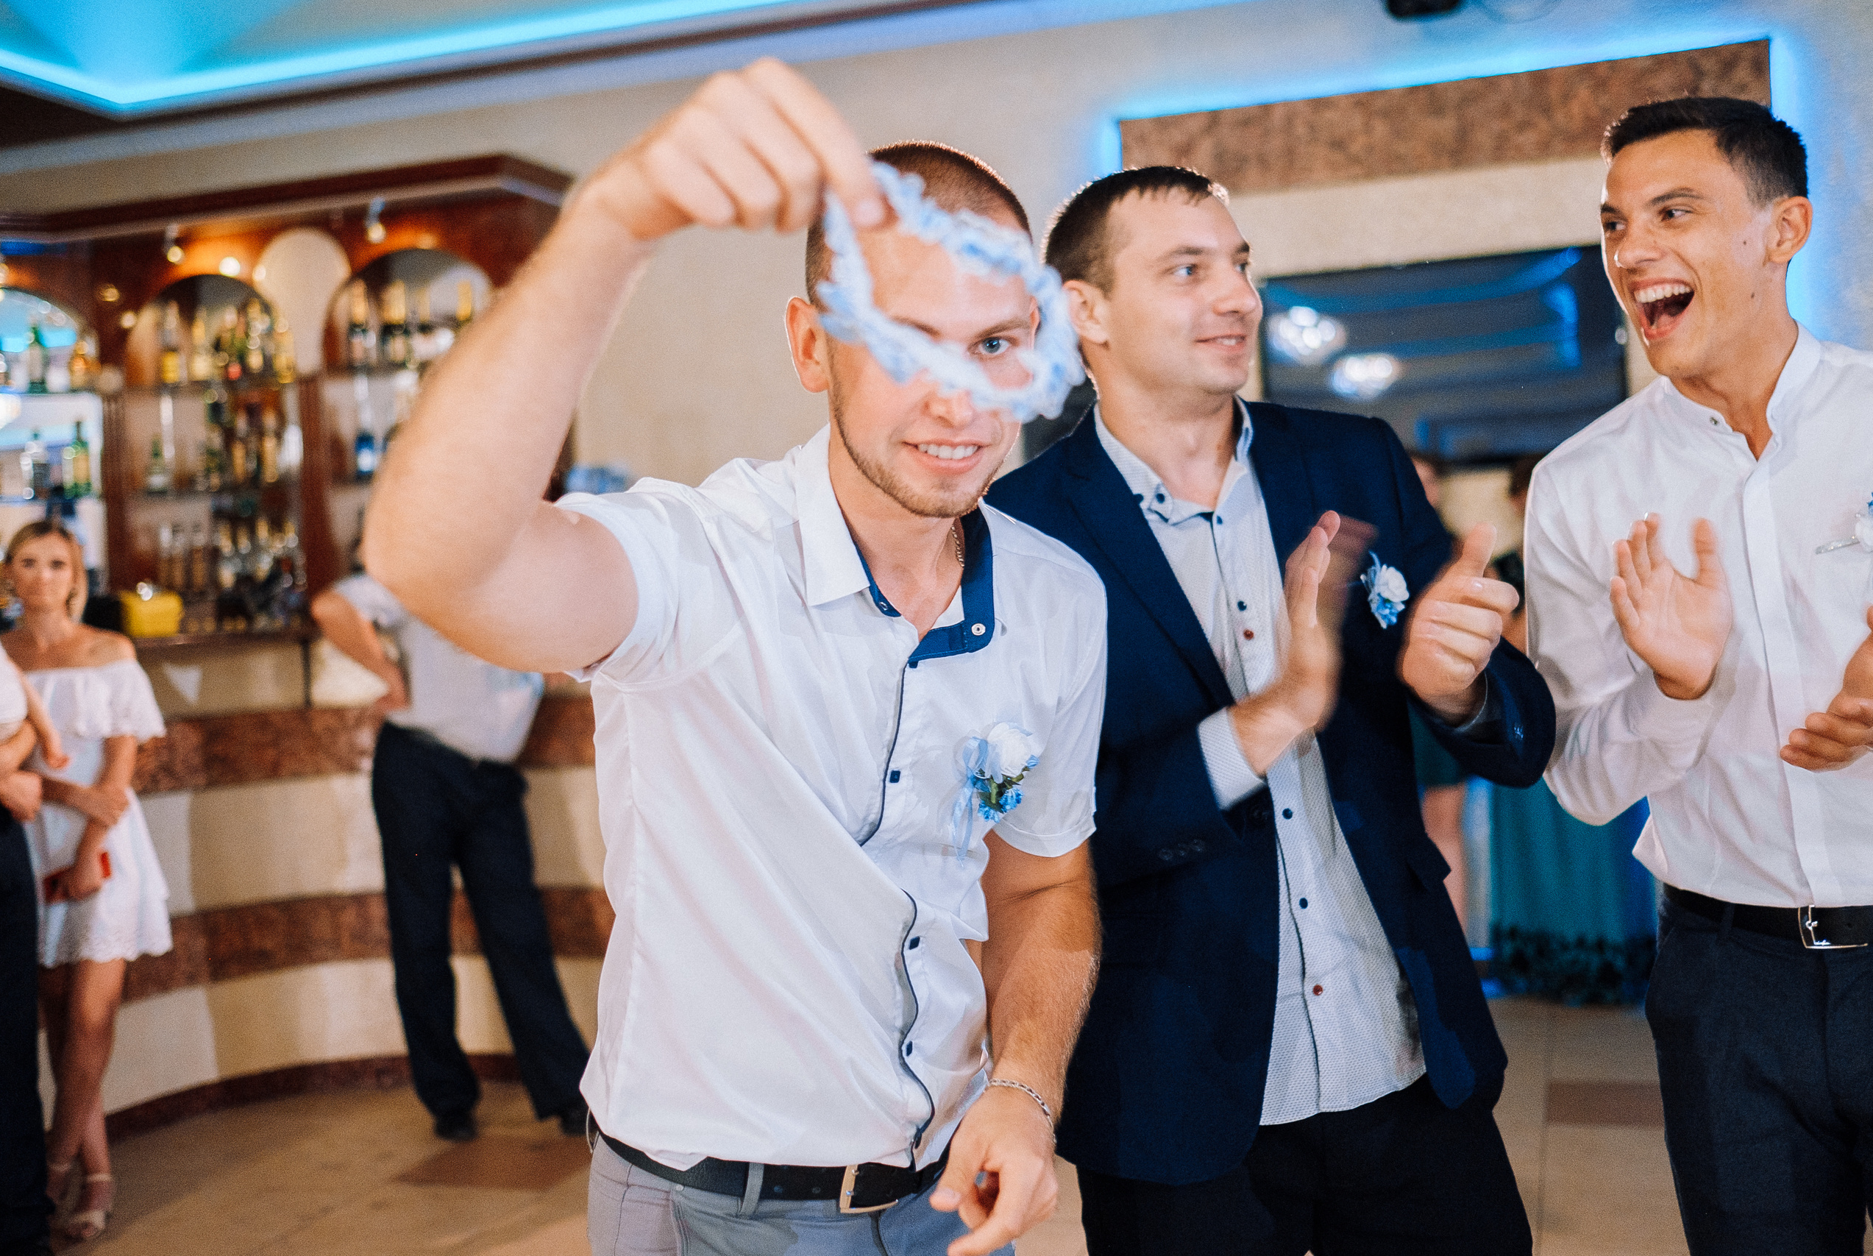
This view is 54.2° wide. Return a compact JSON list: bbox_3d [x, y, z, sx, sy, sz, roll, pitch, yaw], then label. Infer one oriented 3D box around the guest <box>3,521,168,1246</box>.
[{"bbox_3d":[-2.050,0.575,4.376,0.430,1.660,0.360,-2,0,-5],"label":"guest"}]

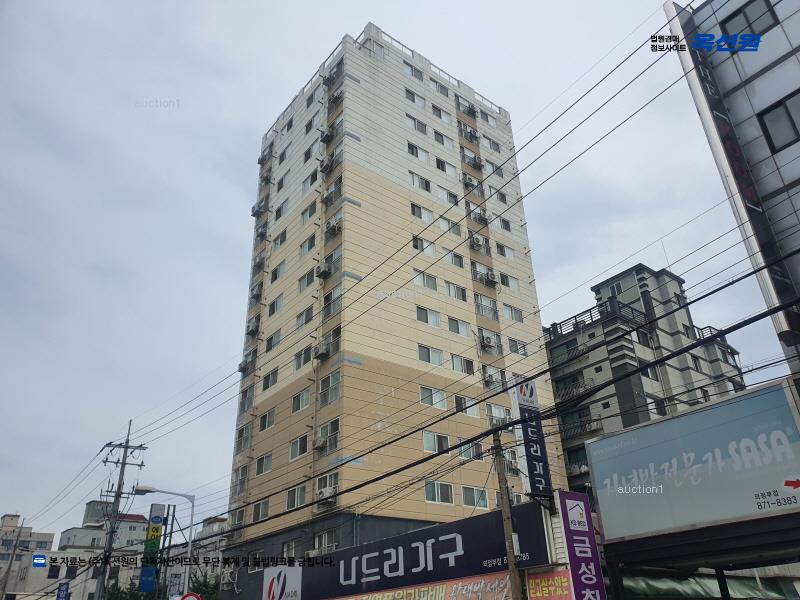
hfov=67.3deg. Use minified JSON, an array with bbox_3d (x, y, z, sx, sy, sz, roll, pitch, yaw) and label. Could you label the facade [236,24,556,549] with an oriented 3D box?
[{"bbox_3d":[-0.521,-0.595,48.051,18.550,38.900,13.900,19,-34,-34],"label":"facade"}]

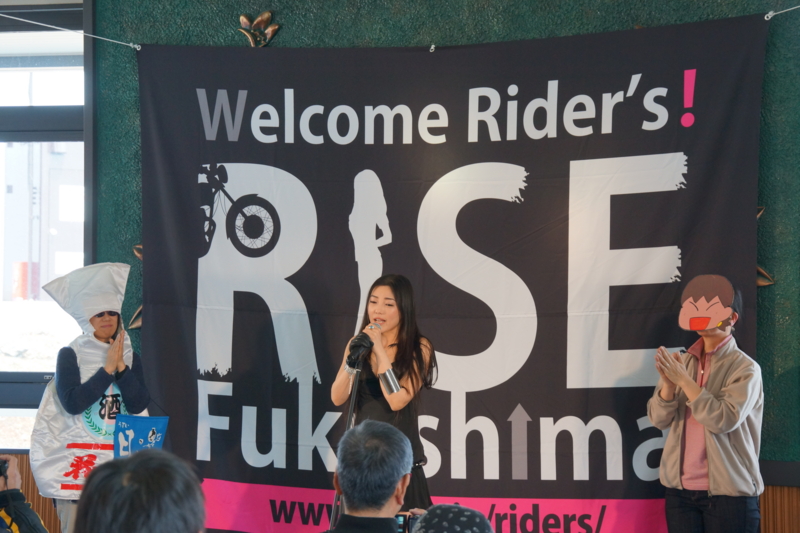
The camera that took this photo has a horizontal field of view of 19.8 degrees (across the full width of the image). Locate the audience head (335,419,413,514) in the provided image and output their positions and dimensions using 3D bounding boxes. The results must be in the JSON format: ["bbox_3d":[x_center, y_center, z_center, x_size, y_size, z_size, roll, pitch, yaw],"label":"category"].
[{"bbox_3d":[-0.061,0.463,5.250,0.185,0.245,0.225,0,0,22],"label":"audience head"}]

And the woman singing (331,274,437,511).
[{"bbox_3d":[-0.064,0.860,8.950,0.460,1.650,0.400,0,0,25],"label":"woman singing"}]

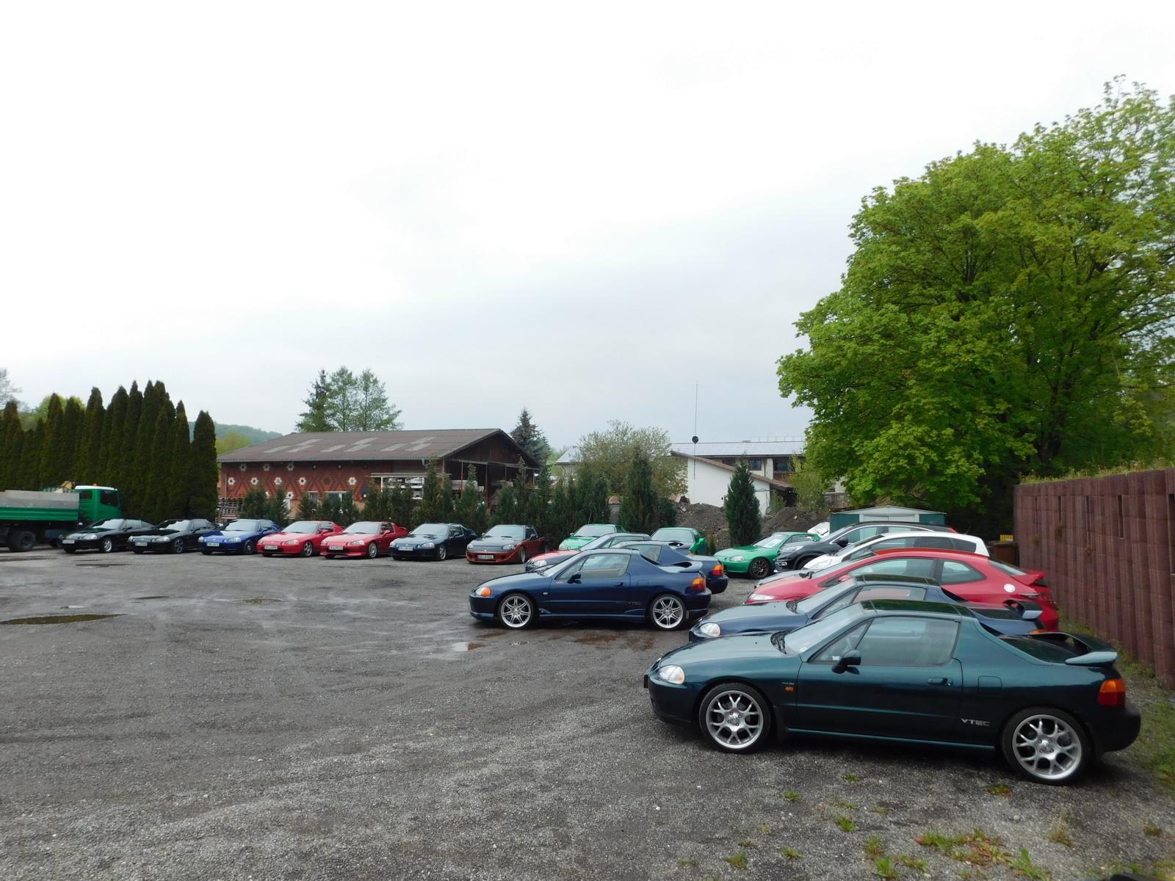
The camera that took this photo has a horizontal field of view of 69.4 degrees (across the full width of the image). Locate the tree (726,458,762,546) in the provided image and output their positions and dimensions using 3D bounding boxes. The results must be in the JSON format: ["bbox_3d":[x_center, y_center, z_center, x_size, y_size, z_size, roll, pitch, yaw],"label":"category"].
[{"bbox_3d":[5.171,2.304,28.310,1.220,3.410,1.220,-1,-4,10],"label":"tree"}]

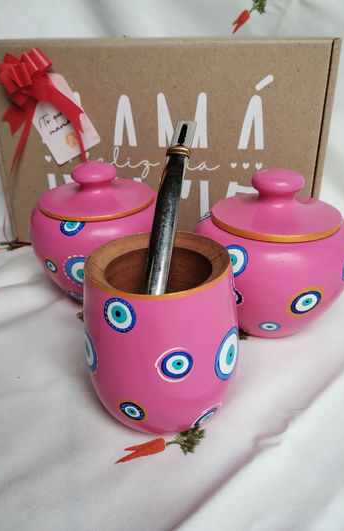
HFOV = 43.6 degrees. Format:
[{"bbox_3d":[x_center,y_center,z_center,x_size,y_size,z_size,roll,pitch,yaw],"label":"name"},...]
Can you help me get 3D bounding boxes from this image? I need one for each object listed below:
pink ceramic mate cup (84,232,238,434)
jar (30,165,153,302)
[{"bbox_3d":[-0.006,0.039,0.232,0.080,0.093,0.080,0,27,0],"label":"pink ceramic mate cup"},{"bbox_3d":[-0.056,-0.027,0.345,0.110,0.109,0.110,0,27,0],"label":"jar"}]

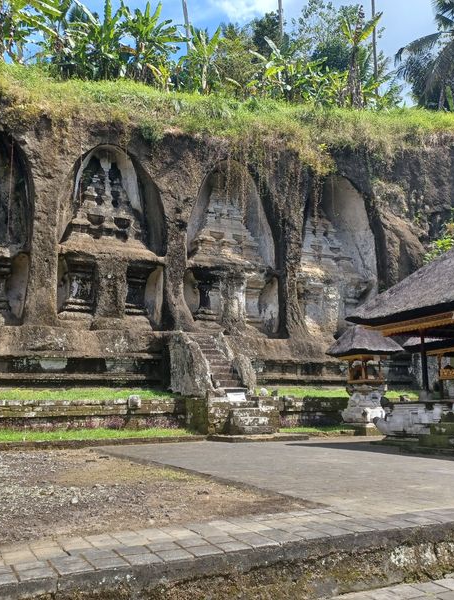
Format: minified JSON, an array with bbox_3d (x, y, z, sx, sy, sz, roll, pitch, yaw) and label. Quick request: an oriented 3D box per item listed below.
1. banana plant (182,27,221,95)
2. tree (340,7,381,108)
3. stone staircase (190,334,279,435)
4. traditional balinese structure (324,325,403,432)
[{"bbox_3d":[-1.356,-12.659,30.485,1.919,3.980,1.919,4,-12,-24],"label":"banana plant"},{"bbox_3d":[7.268,-13.592,32.257,2.132,6.325,2.132,4,-12,-24],"label":"tree"},{"bbox_3d":[0.069,2.833,20.049,2.573,3.569,2.324,4,-12,-24],"label":"stone staircase"},{"bbox_3d":[4.495,2.644,19.266,1.809,3.557,1.809,4,-12,-24],"label":"traditional balinese structure"}]

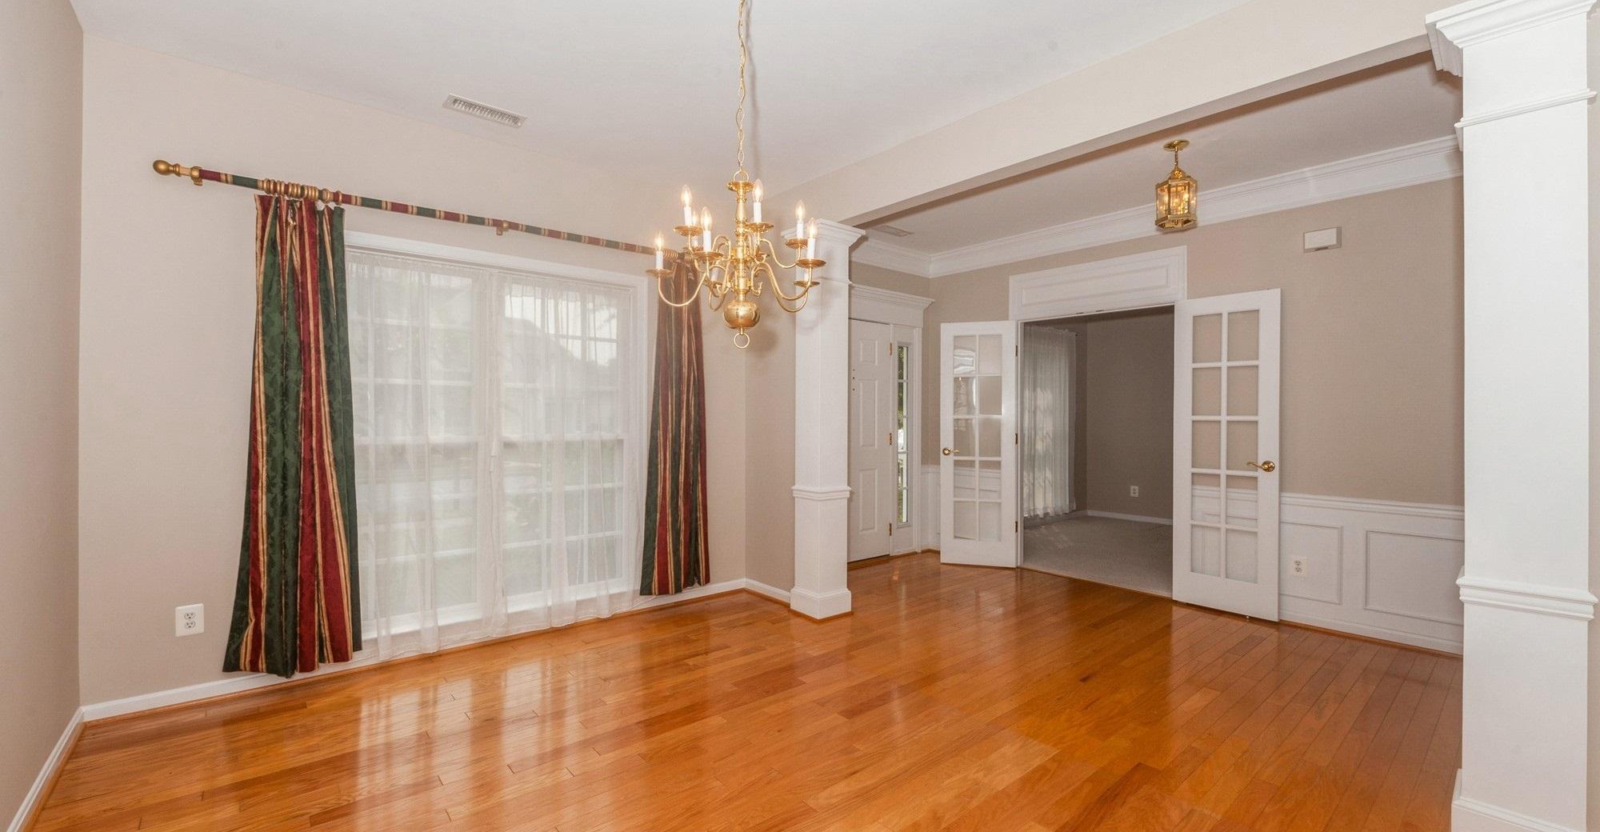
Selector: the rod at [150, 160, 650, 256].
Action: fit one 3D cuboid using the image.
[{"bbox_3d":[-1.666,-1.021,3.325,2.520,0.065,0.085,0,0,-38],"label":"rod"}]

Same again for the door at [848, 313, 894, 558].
[{"bbox_3d":[0.439,0.205,5.230,0.910,2.030,0.050,0,0,-39],"label":"door"}]

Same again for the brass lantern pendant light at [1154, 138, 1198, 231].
[{"bbox_3d":[2.036,-1.251,3.360,0.205,0.440,0.190,0,0,23],"label":"brass lantern pendant light"}]

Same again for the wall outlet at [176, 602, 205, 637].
[{"bbox_3d":[-2.636,0.881,2.688,0.084,0.124,0.010,0,0,-38],"label":"wall outlet"}]

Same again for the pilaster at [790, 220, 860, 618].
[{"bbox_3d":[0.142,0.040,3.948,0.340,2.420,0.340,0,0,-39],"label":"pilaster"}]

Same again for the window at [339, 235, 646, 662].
[{"bbox_3d":[-1.655,0.191,3.471,1.660,2.060,0.100,0,0,-38],"label":"window"}]

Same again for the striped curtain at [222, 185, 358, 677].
[{"bbox_3d":[-2.294,0.107,2.833,0.490,2.140,0.140,0,0,-38],"label":"striped curtain"}]

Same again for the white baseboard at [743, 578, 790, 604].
[{"bbox_3d":[-0.237,1.197,4.240,0.020,0.095,0.520,0,0,-39],"label":"white baseboard"}]

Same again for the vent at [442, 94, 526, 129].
[{"bbox_3d":[-1.574,-1.517,3.119,0.352,0.020,0.163,0,0,-38],"label":"vent"}]

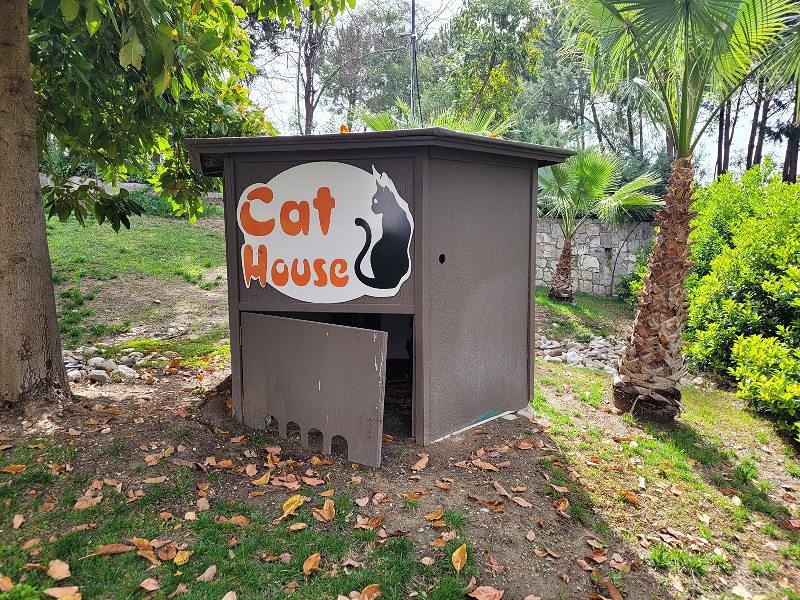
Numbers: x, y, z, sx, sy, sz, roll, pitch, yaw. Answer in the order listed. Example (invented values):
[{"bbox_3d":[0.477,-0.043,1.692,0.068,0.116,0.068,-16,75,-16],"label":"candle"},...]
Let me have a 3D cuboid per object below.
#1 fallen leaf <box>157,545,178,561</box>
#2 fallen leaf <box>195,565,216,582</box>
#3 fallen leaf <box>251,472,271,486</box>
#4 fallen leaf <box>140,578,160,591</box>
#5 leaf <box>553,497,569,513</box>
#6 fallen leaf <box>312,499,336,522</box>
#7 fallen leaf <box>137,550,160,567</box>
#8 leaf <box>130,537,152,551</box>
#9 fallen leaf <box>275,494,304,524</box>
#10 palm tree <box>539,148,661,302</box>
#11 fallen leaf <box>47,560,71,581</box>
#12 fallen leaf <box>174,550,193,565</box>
[{"bbox_3d":[-1.093,1.182,2.812,0.080,0.040,0.080,0,6,0],"label":"fallen leaf"},{"bbox_3d":[-0.784,1.102,2.421,0.041,0.030,0.091,8,10,32],"label":"fallen leaf"},{"bbox_3d":[-0.757,0.974,3.261,0.067,0.030,0.121,10,11,39],"label":"fallen leaf"},{"bbox_3d":[-1.036,1.181,2.494,0.085,0.020,0.080,0,10,0],"label":"fallen leaf"},{"bbox_3d":[0.878,1.119,3.288,0.078,0.045,0.080,0,6,0],"label":"leaf"},{"bbox_3d":[-0.402,1.120,3.197,0.120,0.075,0.110,0,6,0],"label":"fallen leaf"},{"bbox_3d":[-1.112,1.147,2.667,0.095,0.030,0.090,0,13,0],"label":"fallen leaf"},{"bbox_3d":[-1.124,1.058,2.612,0.104,0.030,0.040,4,9,13],"label":"leaf"},{"bbox_3d":[-0.575,1.085,3.126,0.085,0.045,0.206,4,27,38],"label":"fallen leaf"},{"bbox_3d":[3.623,-1.443,11.800,2.700,3.000,2.600,0,5,0],"label":"palm tree"},{"bbox_3d":[-1.454,1.152,2.558,0.100,0.030,0.115,0,17,0],"label":"fallen leaf"},{"bbox_3d":[-0.909,1.081,2.523,0.058,0.030,0.074,9,11,38],"label":"fallen leaf"}]

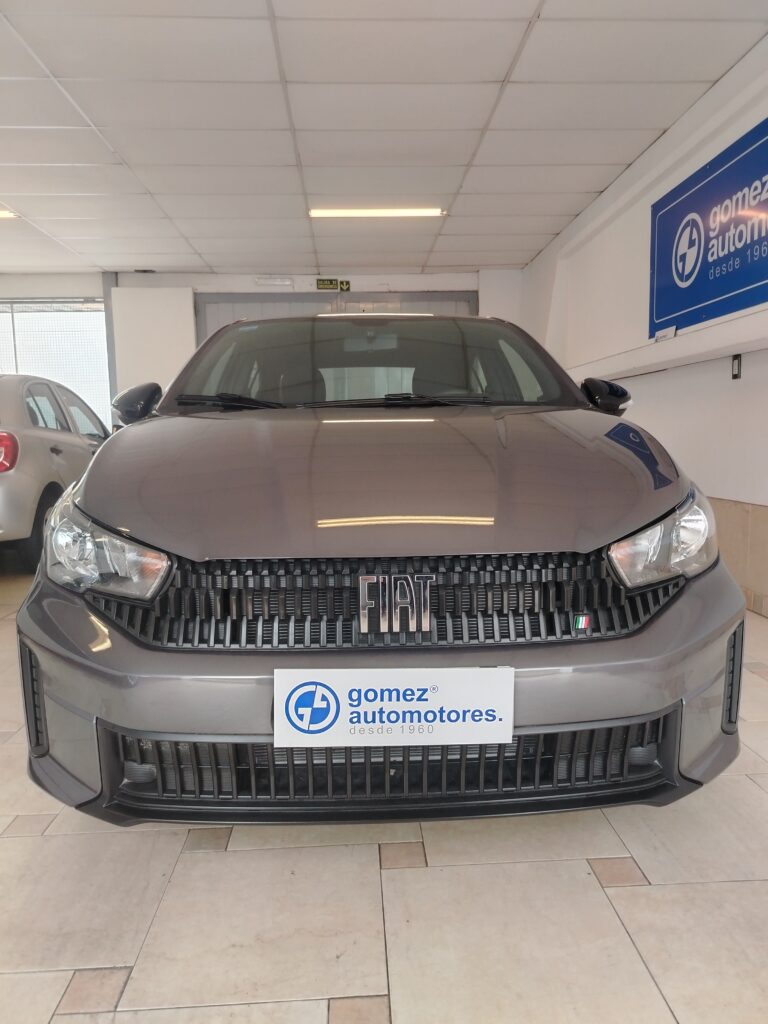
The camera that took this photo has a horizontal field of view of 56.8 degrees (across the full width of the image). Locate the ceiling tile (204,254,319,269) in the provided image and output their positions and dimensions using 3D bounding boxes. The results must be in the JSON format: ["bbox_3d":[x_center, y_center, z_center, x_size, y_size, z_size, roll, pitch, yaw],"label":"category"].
[{"bbox_3d":[-1.344,-2.757,7.747,1.210,0.020,0.605,-1,6,-3],"label":"ceiling tile"}]

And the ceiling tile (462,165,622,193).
[{"bbox_3d":[1.198,-2.567,5.467,1.210,0.020,0.605,-1,6,-3],"label":"ceiling tile"}]

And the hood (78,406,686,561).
[{"bbox_3d":[-0.002,-0.123,1.743,1.410,0.310,1.010,-1,6,-1],"label":"hood"}]

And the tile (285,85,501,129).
[{"bbox_3d":[0.049,-2.386,4.171,1.200,0.020,0.591,-1,6,-3],"label":"tile"}]

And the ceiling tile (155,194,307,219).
[{"bbox_3d":[-1.266,-2.577,5.974,1.219,0.025,0.599,-1,6,-3],"label":"ceiling tile"}]

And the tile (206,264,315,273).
[{"bbox_3d":[-1.368,-2.811,8.241,1.210,0.020,0.390,-1,6,-3],"label":"tile"}]

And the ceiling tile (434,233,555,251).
[{"bbox_3d":[1.113,-2.758,7.284,1.181,0.025,0.599,-1,6,-3],"label":"ceiling tile"}]

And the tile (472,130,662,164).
[{"bbox_3d":[1.215,-2.476,4.815,1.170,0.020,0.591,-1,6,-3],"label":"tile"}]

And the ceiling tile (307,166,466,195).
[{"bbox_3d":[-0.006,-2.510,5.355,1.200,0.020,0.591,-1,6,-3],"label":"ceiling tile"}]

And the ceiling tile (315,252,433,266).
[{"bbox_3d":[-0.124,-2.791,7.829,1.219,0.025,0.599,-1,6,-3],"label":"ceiling tile"}]

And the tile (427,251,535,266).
[{"bbox_3d":[1.085,-2.820,7.884,1.181,0.025,0.599,-1,6,-3],"label":"tile"}]

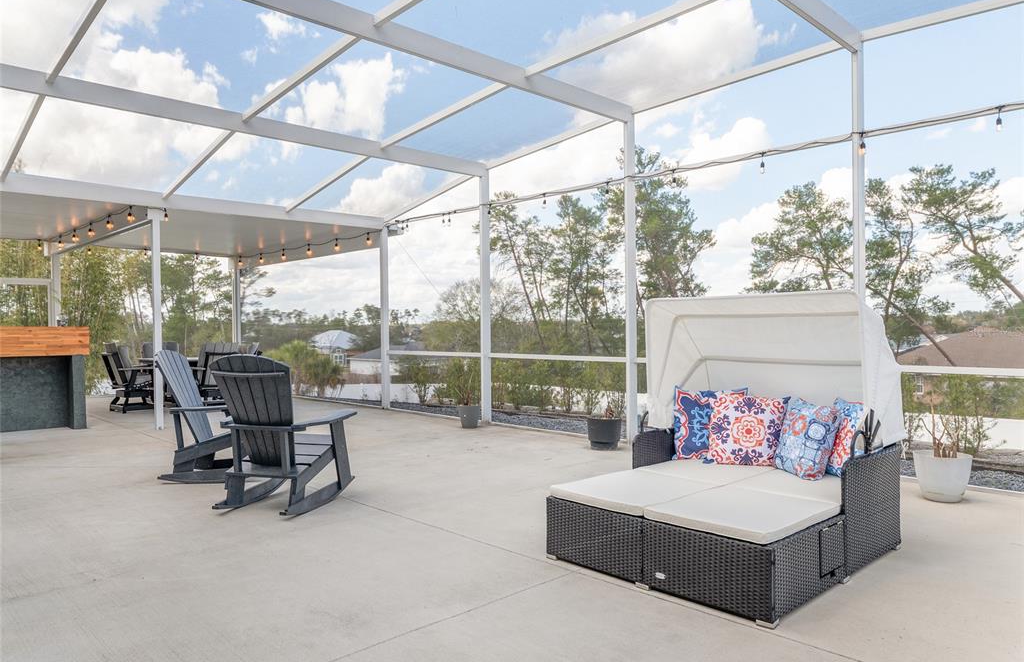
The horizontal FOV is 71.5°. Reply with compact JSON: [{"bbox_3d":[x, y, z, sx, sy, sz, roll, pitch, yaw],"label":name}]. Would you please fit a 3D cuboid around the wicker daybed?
[{"bbox_3d":[1.165,0.507,3.851,1.518,1.398,1.272,0,0,-44],"label":"wicker daybed"}]

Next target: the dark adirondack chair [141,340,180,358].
[{"bbox_3d":[-5.920,0.705,12.209,0.750,1.050,0.720,-1,0,-44],"label":"dark adirondack chair"}]

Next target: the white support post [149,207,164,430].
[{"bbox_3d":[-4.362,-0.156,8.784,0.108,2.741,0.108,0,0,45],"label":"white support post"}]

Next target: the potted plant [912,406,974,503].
[{"bbox_3d":[3.103,0.872,5.124,0.384,0.672,0.384,0,0,0],"label":"potted plant"}]

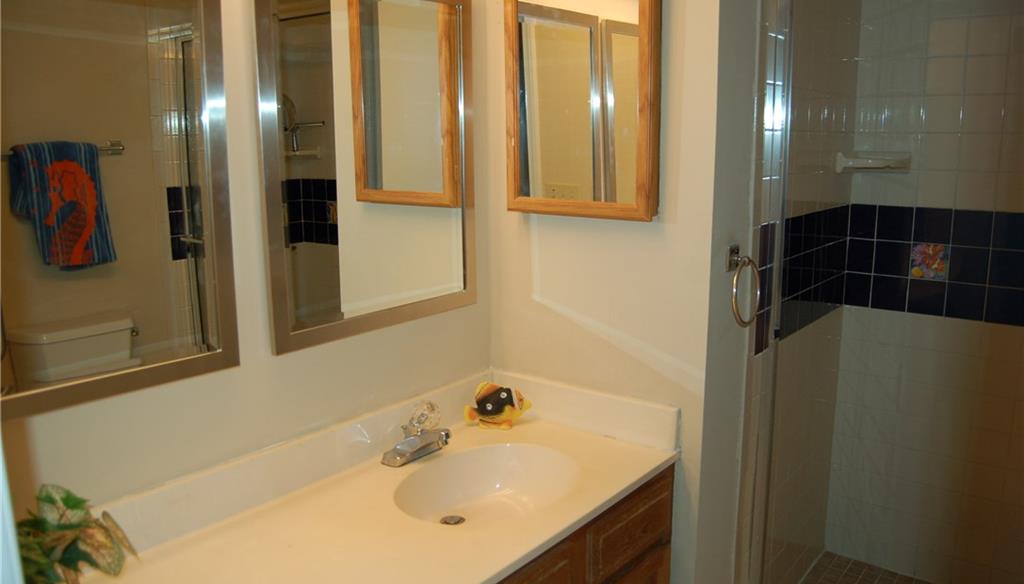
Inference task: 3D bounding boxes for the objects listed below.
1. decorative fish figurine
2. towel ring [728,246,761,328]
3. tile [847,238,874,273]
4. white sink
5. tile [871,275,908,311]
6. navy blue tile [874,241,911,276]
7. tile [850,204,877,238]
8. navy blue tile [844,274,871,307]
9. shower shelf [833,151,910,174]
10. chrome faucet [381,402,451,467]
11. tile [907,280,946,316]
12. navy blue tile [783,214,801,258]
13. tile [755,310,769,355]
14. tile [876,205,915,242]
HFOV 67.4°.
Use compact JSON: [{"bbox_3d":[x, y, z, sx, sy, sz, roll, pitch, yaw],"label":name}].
[{"bbox_3d":[-0.036,0.292,1.964,0.158,0.107,0.060,-1,11,-5],"label":"decorative fish figurine"},{"bbox_3d":[0.536,-0.011,1.807,0.055,0.179,0.153,9,14,39],"label":"towel ring"},{"bbox_3d":[1.138,-0.116,2.504,0.080,0.107,0.010,9,14,39],"label":"tile"},{"bbox_3d":[-0.046,0.472,1.669,0.349,0.136,0.441,9,14,39],"label":"white sink"},{"bbox_3d":[1.217,0.004,2.465,0.108,0.108,0.010,8,15,39],"label":"tile"},{"bbox_3d":[1.211,-0.105,2.444,0.107,0.107,0.010,9,14,39],"label":"navy blue tile"},{"bbox_3d":[1.137,-0.223,2.483,0.080,0.107,0.010,9,14,39],"label":"tile"},{"bbox_3d":[1.138,-0.009,2.525,0.080,0.107,0.010,9,14,39],"label":"navy blue tile"},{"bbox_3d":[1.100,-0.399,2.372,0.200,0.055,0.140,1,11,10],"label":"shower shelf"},{"bbox_3d":[-0.212,0.330,1.783,0.132,0.130,0.155,8,15,39],"label":"chrome faucet"},{"bbox_3d":[1.295,0.015,2.397,0.107,0.107,0.010,9,14,39],"label":"tile"},{"bbox_3d":[0.783,-0.152,2.136,0.010,0.107,0.107,9,14,39],"label":"navy blue tile"},{"bbox_3d":[0.646,0.107,1.998,0.010,0.108,0.095,8,15,39],"label":"tile"},{"bbox_3d":[1.213,-0.214,2.422,0.108,0.108,0.010,8,15,39],"label":"tile"}]

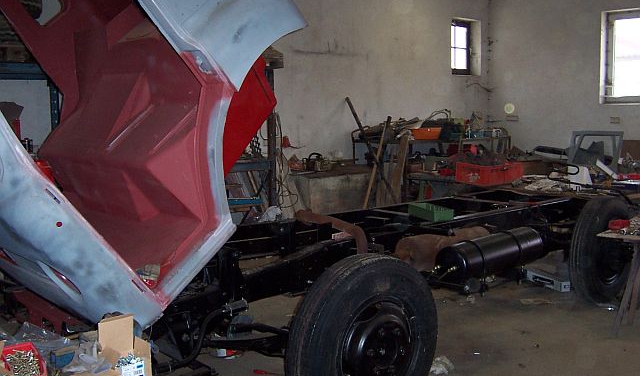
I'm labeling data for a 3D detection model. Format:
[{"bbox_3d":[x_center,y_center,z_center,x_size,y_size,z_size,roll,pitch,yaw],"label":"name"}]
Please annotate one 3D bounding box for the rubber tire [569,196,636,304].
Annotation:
[{"bbox_3d":[2.316,0.520,5.300,0.920,0.920,0.220,-7,9,-42],"label":"rubber tire"}]

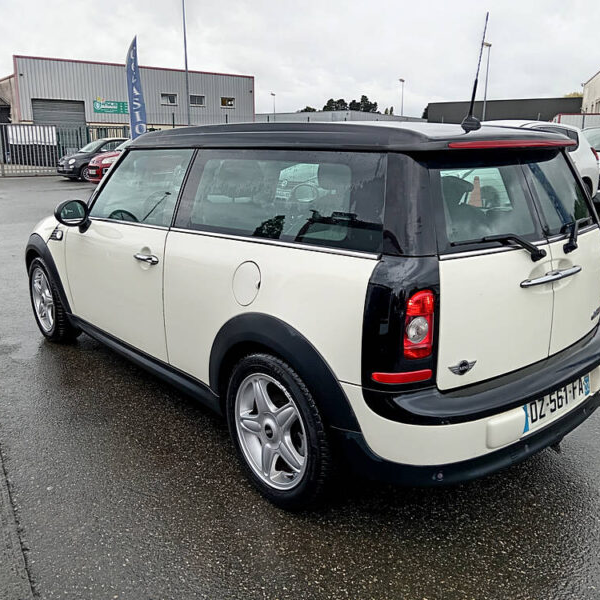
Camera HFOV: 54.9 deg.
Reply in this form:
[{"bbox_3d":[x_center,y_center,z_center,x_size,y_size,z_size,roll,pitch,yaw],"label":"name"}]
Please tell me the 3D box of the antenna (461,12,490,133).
[{"bbox_3d":[0.656,-0.842,2.166,0.050,0.420,0.090,-12,19,-39],"label":"antenna"}]

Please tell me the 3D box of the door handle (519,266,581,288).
[{"bbox_3d":[0.913,-0.081,2.053,0.440,0.042,0.055,-12,19,-39],"label":"door handle"}]

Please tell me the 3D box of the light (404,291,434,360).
[{"bbox_3d":[0.355,0.073,1.717,0.107,0.197,0.055,-7,16,-26],"label":"light"}]

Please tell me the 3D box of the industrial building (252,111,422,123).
[{"bbox_3d":[4.907,-25.983,91.131,20.000,5.354,27.000,9,17,31],"label":"industrial building"}]

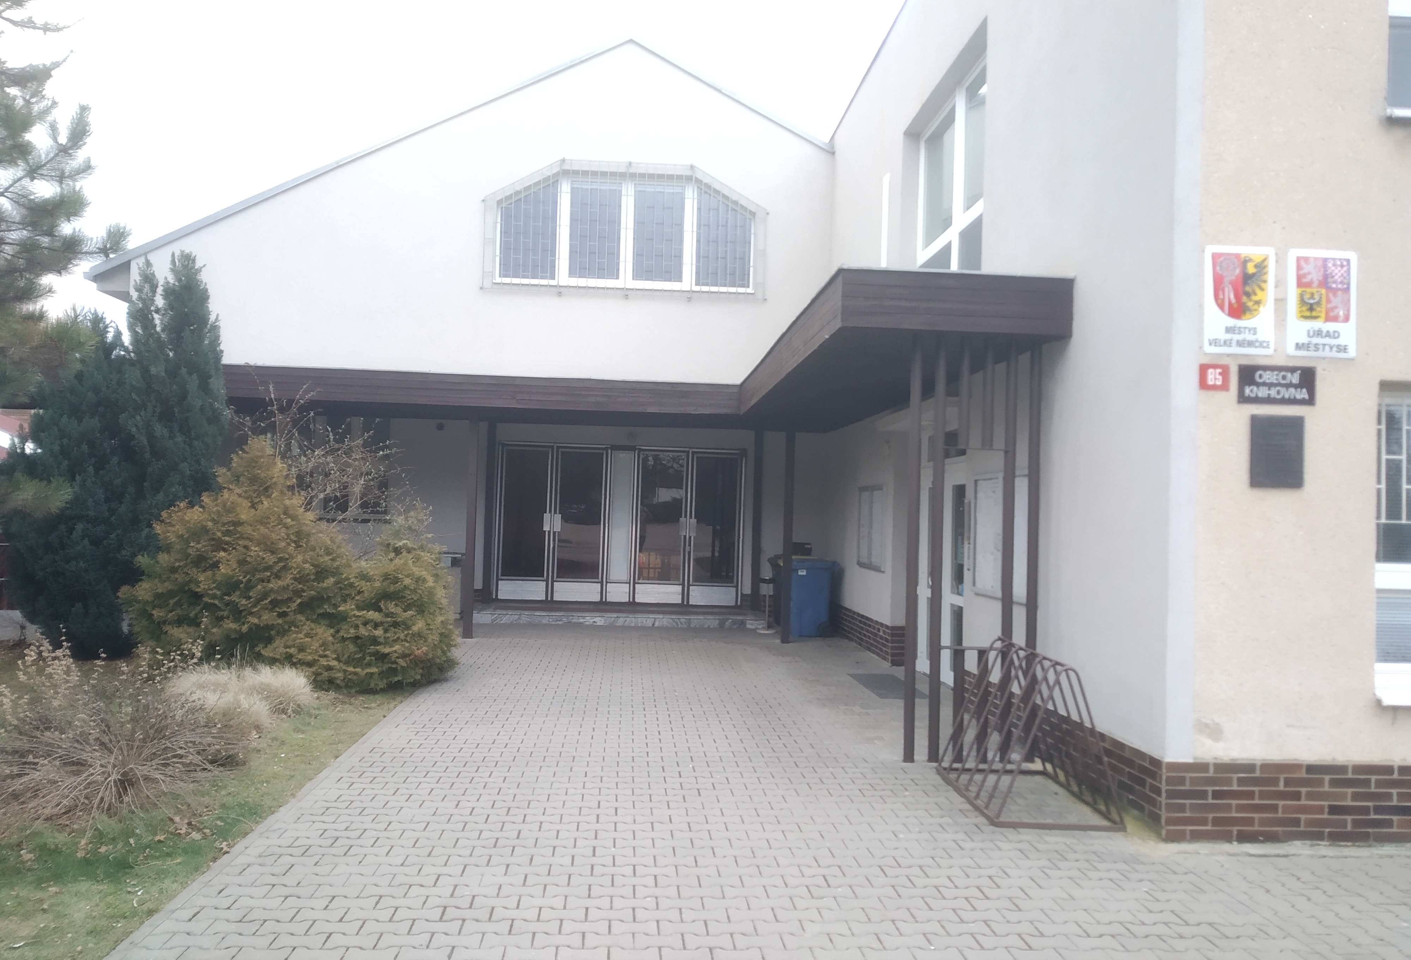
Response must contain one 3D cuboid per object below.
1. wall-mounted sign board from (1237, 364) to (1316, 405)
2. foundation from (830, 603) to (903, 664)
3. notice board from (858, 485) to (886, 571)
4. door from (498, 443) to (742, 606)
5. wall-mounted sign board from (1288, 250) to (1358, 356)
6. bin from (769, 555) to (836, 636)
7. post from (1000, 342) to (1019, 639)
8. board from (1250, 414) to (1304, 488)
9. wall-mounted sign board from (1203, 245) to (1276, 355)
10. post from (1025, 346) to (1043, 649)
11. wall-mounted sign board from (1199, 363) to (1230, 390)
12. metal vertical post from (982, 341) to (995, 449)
[{"bbox_3d":[3.170,-0.525,5.874,0.447,0.213,0.020,2,-2,-4],"label":"wall-mounted sign board"},{"bbox_3d":[2.067,1.948,13.968,0.200,0.450,3.950,2,-2,-4],"label":"foundation"},{"bbox_3d":[2.033,0.588,13.134,0.080,1.040,1.460,2,-2,-4],"label":"notice board"},{"bbox_3d":[-1.300,0.681,16.237,3.740,2.400,0.120,2,-2,-4],"label":"door"},{"bbox_3d":[3.437,-0.981,5.905,0.401,0.600,0.020,2,-2,-4],"label":"wall-mounted sign board"},{"bbox_3d":[1.479,1.660,14.977,0.740,1.075,0.580,2,-2,-4],"label":"bin"},{"bbox_3d":[2.156,0.502,7.539,0.057,2.987,0.057,2,-2,-4],"label":"post"},{"bbox_3d":[3.164,-0.157,5.864,0.308,0.400,0.030,2,-2,-4],"label":"board"},{"bbox_3d":[2.961,-0.994,5.874,0.405,0.602,0.020,2,-2,-4],"label":"wall-mounted sign board"},{"bbox_3d":[2.331,0.507,7.551,0.057,2.987,0.057,2,-2,-4],"label":"post"},{"bbox_3d":[2.813,-0.566,5.852,0.173,0.147,0.020,2,-2,-4],"label":"wall-mounted sign board"},{"bbox_3d":[2.021,-0.606,7.564,0.057,0.780,0.057,2,-2,-4],"label":"metal vertical post"}]

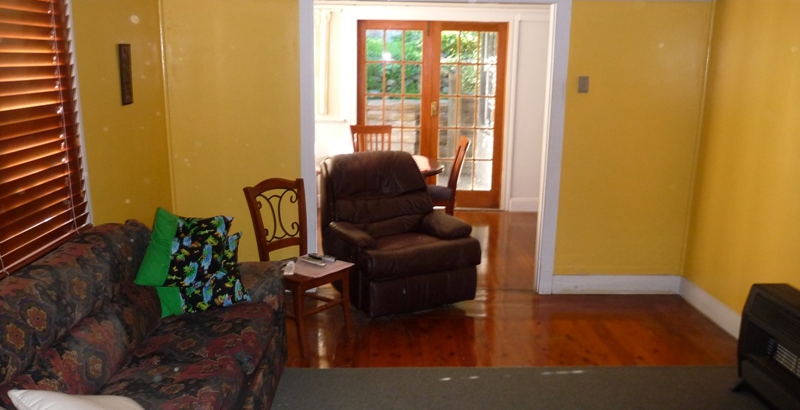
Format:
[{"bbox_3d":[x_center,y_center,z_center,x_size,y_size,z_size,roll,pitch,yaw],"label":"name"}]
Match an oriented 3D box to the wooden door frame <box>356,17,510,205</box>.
[{"bbox_3d":[0.344,-0.959,7.105,1.619,2.040,0.080,0,13,-1],"label":"wooden door frame"}]

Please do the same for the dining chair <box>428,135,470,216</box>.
[{"bbox_3d":[0.319,-0.135,5.951,0.560,0.960,0.450,-1,13,-4],"label":"dining chair"}]

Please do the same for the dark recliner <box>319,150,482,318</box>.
[{"bbox_3d":[-0.015,0.150,4.610,0.820,1.010,0.930,-6,15,-25],"label":"dark recliner"}]

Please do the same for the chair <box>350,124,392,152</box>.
[{"bbox_3d":[-0.297,-0.310,6.681,0.450,0.960,0.550,0,13,-1],"label":"chair"}]

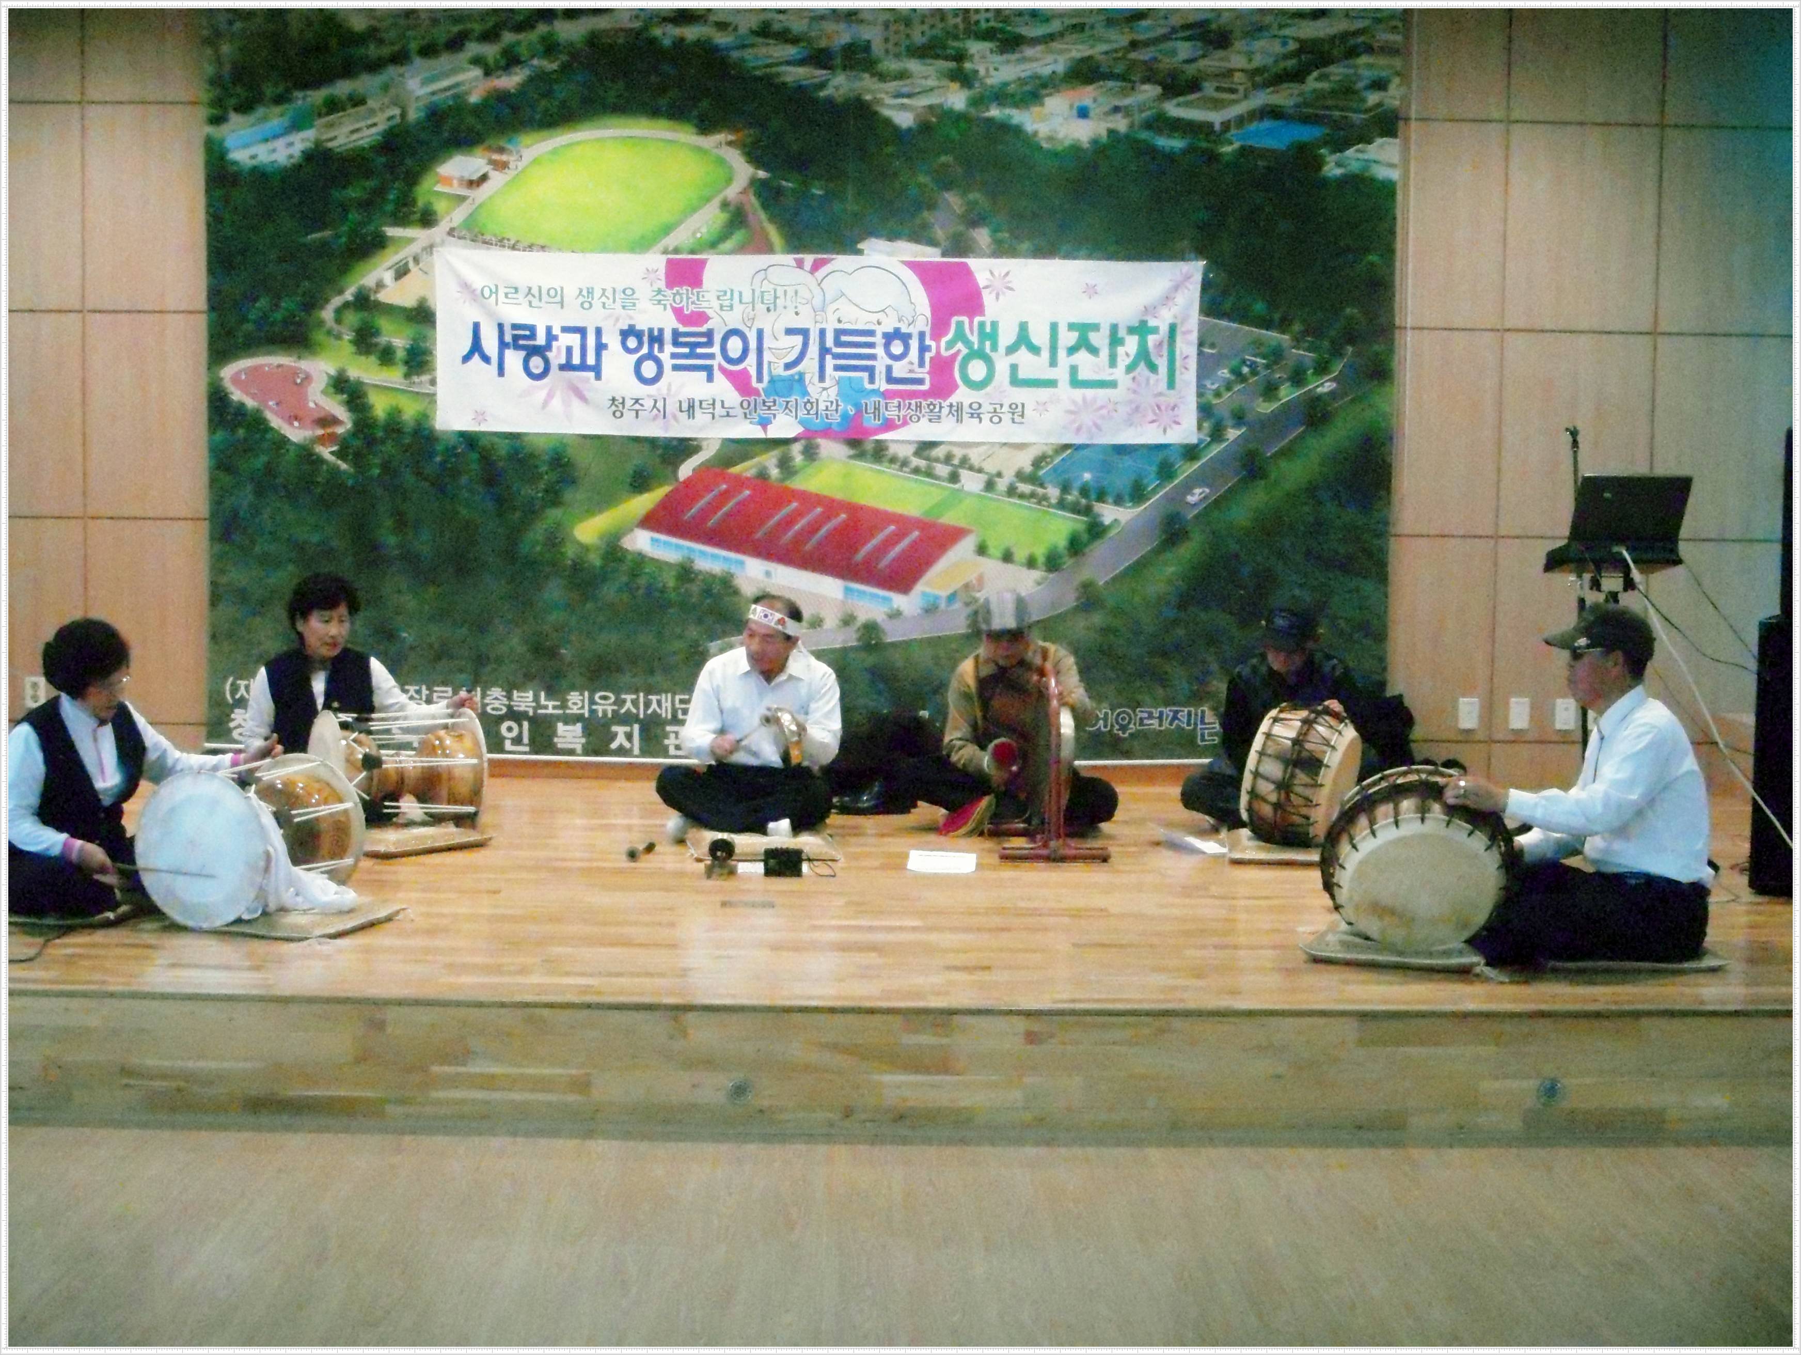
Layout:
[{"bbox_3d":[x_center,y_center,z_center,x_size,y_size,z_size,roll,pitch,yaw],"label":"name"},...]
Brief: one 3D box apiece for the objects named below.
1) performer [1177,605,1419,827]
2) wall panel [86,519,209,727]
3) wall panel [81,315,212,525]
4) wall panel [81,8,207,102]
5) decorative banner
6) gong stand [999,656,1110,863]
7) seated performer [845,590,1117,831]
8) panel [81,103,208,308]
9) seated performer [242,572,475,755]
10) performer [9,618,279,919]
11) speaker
[{"bbox_3d":[1.385,0.113,8.533,0.770,0.790,0.680,1,3,6],"label":"performer"},{"bbox_3d":[-2.920,-0.209,9.579,0.540,0.810,0.030,1,5,-1],"label":"wall panel"},{"bbox_3d":[-2.900,-1.013,9.503,0.540,0.810,0.030,1,5,-1],"label":"wall panel"},{"bbox_3d":[-2.862,-2.576,9.354,0.540,0.800,0.030,1,5,-1],"label":"wall panel"},{"bbox_3d":[-0.313,-1.278,9.462,2.970,0.700,0.030,1,5,-1],"label":"decorative banner"},{"bbox_3d":[0.500,0.268,8.168,0.340,0.640,0.500,1,5,-2],"label":"gong stand"},{"bbox_3d":[0.334,0.099,8.373,0.800,0.810,0.660,1,3,1],"label":"seated performer"},{"bbox_3d":[-2.917,-1.842,9.607,0.570,0.813,0.030,1,3,-1],"label":"panel"},{"bbox_3d":[-1.787,0.077,8.004,0.760,0.840,0.680,-1,4,-25],"label":"seated performer"},{"bbox_3d":[-2.184,0.262,6.916,0.640,0.810,0.660,4,6,29],"label":"performer"},{"bbox_3d":[2.745,0.225,7.028,0.480,0.780,0.480,2,4,26],"label":"speaker"}]

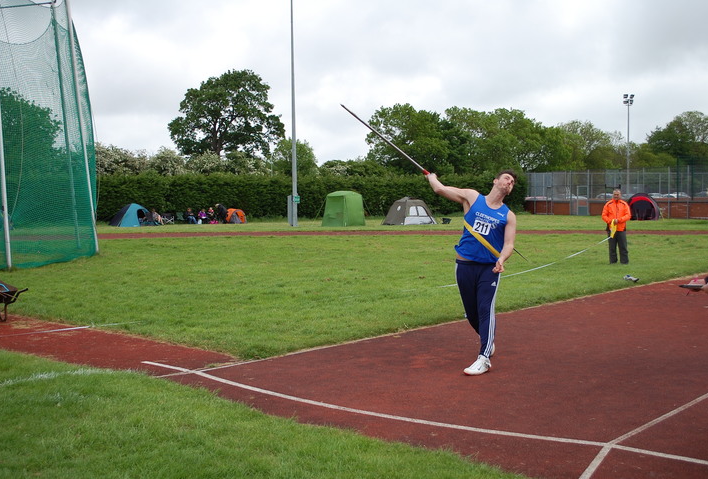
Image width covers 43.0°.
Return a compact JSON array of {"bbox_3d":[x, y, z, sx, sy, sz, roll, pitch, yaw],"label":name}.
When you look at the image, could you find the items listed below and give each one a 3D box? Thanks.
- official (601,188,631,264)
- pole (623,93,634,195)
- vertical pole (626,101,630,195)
[{"bbox_3d":[6.350,-0.319,21.750,0.750,1.830,0.450,0,3,16],"label":"official"},{"bbox_3d":[28.109,-8.902,92.000,1.200,12.300,0.800,0,3,18],"label":"pole"},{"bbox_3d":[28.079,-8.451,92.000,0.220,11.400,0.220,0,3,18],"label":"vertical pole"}]

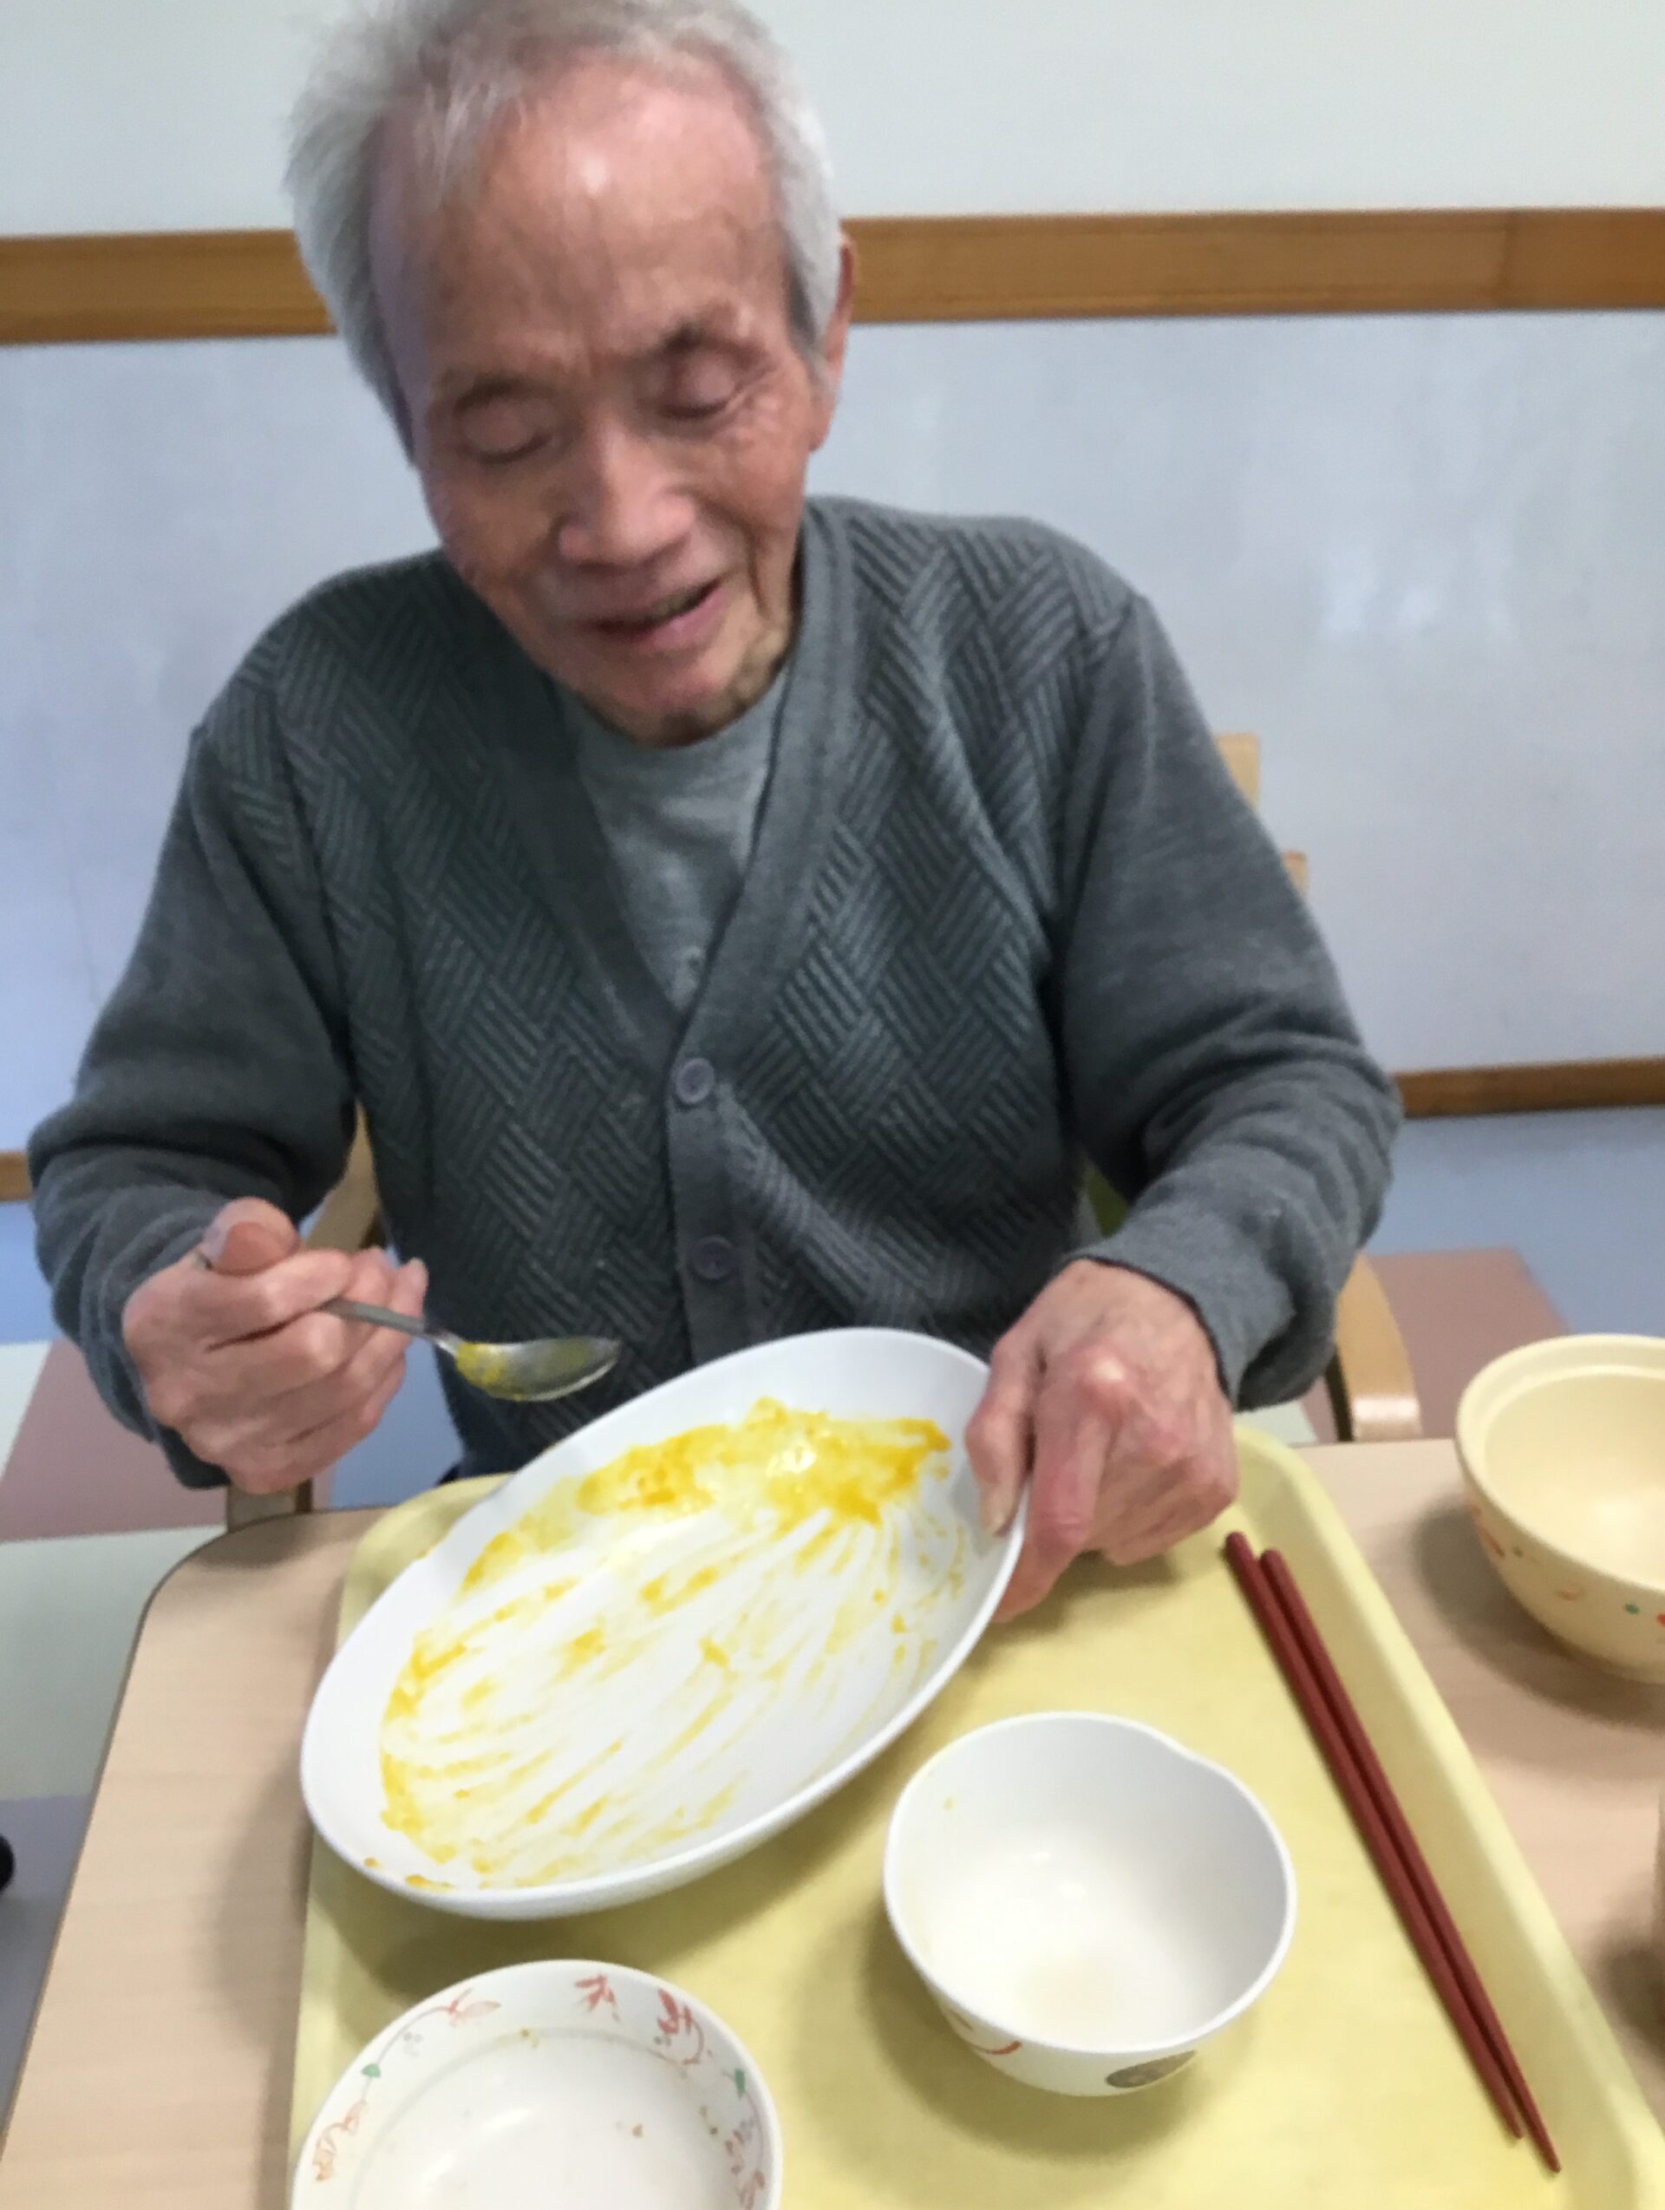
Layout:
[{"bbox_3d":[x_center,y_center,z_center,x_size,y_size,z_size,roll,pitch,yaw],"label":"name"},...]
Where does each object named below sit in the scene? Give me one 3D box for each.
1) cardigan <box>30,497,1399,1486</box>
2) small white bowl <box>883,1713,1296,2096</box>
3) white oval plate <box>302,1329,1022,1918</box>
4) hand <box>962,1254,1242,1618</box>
[{"bbox_3d":[-0.050,-0.028,0.881,0.560,0.490,0.380,-1,30,-2],"label":"cardigan"},{"bbox_3d":[0.070,0.234,0.560,0.112,0.055,0.112,0,30,0],"label":"small white bowl"},{"bbox_3d":[-0.041,0.168,0.637,0.258,0.042,0.188,-32,37,-28],"label":"white oval plate"},{"bbox_3d":[0.087,0.114,0.665,0.093,0.085,0.125,10,32,17],"label":"hand"}]

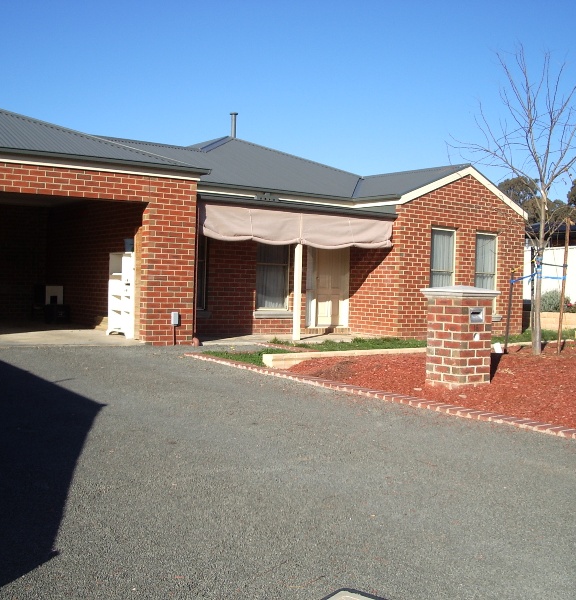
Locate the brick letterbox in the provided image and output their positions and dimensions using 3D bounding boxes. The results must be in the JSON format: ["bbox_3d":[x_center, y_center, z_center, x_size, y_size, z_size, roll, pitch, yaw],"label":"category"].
[{"bbox_3d":[1.782,0.384,8.437,0.590,1.060,0.590,1,1,-36],"label":"brick letterbox"}]

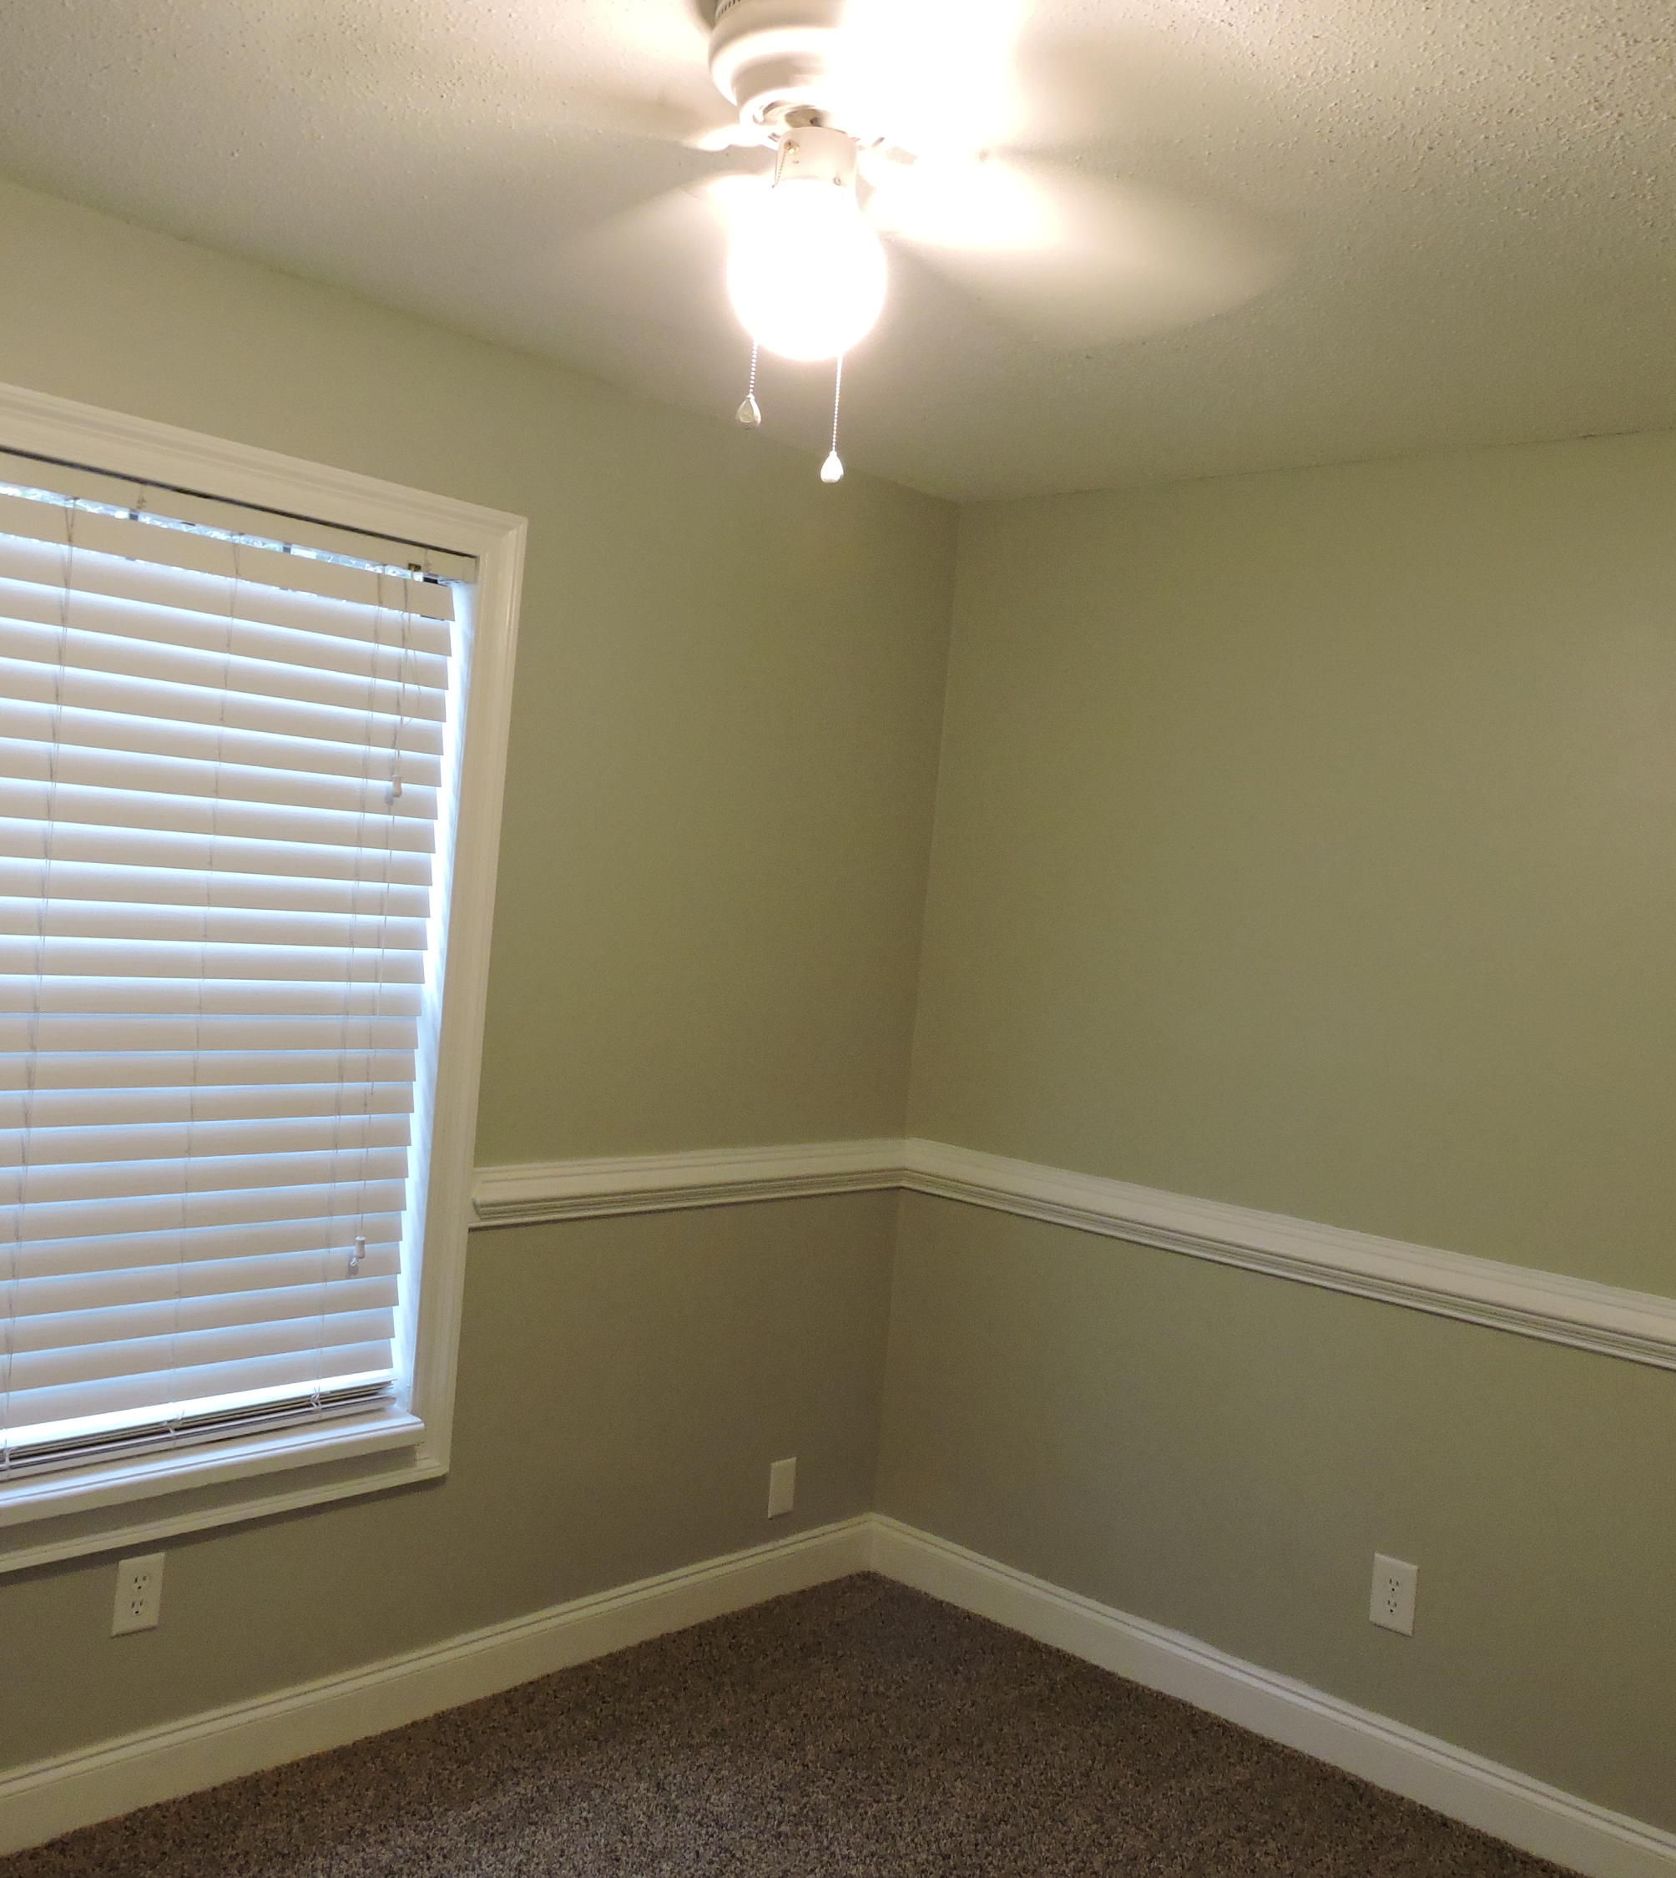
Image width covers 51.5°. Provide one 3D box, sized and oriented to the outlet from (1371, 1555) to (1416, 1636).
[{"bbox_3d":[0.994,1.175,3.105,0.080,0.122,0.009,6,2,43],"label":"outlet"}]

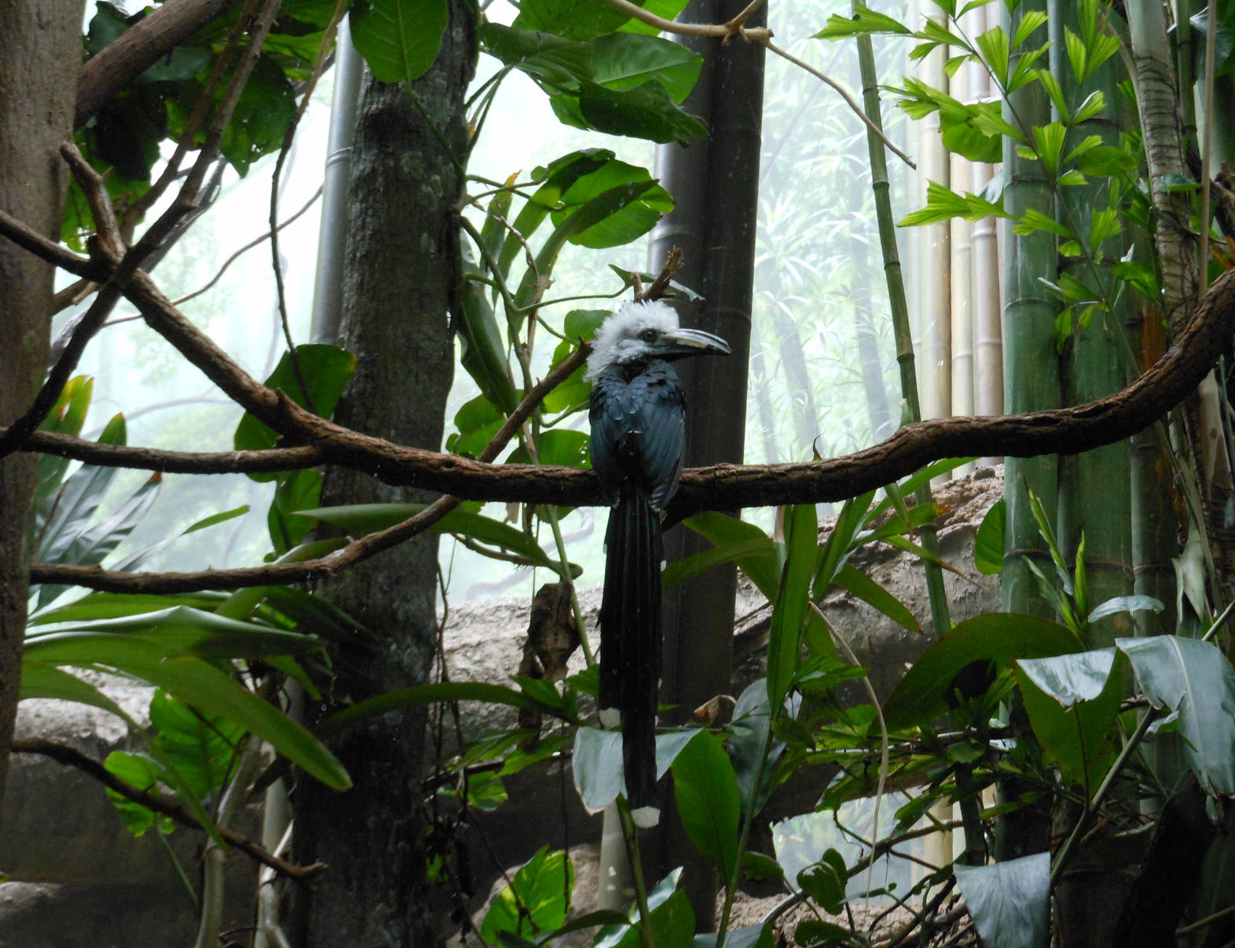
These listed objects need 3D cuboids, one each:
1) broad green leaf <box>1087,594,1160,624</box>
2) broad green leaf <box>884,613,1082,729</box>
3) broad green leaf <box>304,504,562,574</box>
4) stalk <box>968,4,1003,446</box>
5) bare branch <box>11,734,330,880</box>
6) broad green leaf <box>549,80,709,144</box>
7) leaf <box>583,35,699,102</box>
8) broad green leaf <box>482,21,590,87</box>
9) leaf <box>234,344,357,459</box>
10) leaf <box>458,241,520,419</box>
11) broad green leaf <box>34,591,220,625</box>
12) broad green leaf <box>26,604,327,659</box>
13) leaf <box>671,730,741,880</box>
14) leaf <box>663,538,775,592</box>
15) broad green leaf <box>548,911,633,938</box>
[{"bbox_3d":[0.737,0.198,3.350,0.106,0.044,0.065,2,-12,0],"label":"broad green leaf"},{"bbox_3d":[0.491,0.266,3.100,0.276,0.157,0.110,1,-10,0],"label":"broad green leaf"},{"bbox_3d":[-0.255,0.087,3.150,0.370,0.097,0.100,1,-10,0],"label":"broad green leaf"},{"bbox_3d":[0.759,-0.493,4.700,0.056,0.948,0.057,-1,-10,0],"label":"stalk"},{"bbox_3d":[-0.606,0.450,3.100,0.424,0.192,0.100,1,-10,0],"label":"bare branch"},{"bbox_3d":[0.015,-0.471,3.000,0.200,0.075,0.100,2,-12,0],"label":"broad green leaf"},{"bbox_3d":[0.034,-0.556,3.150,0.169,0.096,0.080,1,-10,0],"label":"leaf"},{"bbox_3d":[-0.110,-0.567,3.120,0.154,0.088,0.090,1,-10,0],"label":"broad green leaf"},{"bbox_3d":[-0.441,-0.092,3.150,0.169,0.172,0.070,1,-10,0],"label":"leaf"},{"bbox_3d":[-0.174,-0.198,3.100,0.055,0.225,0.065,-12,-12,0],"label":"leaf"},{"bbox_3d":[-0.661,0.180,3.100,0.265,0.050,0.090,1,-13,6],"label":"broad green leaf"},{"bbox_3d":[-0.598,0.214,3.100,0.405,0.072,0.100,1,-10,0],"label":"broad green leaf"},{"bbox_3d":[0.115,0.432,3.000,0.090,0.195,0.055,2,-12,0],"label":"leaf"},{"bbox_3d":[0.130,0.123,3.100,0.165,0.074,0.090,1,-10,0],"label":"leaf"},{"bbox_3d":[-0.032,0.560,2.850,0.105,0.040,0.060,-5,-15,31],"label":"broad green leaf"}]

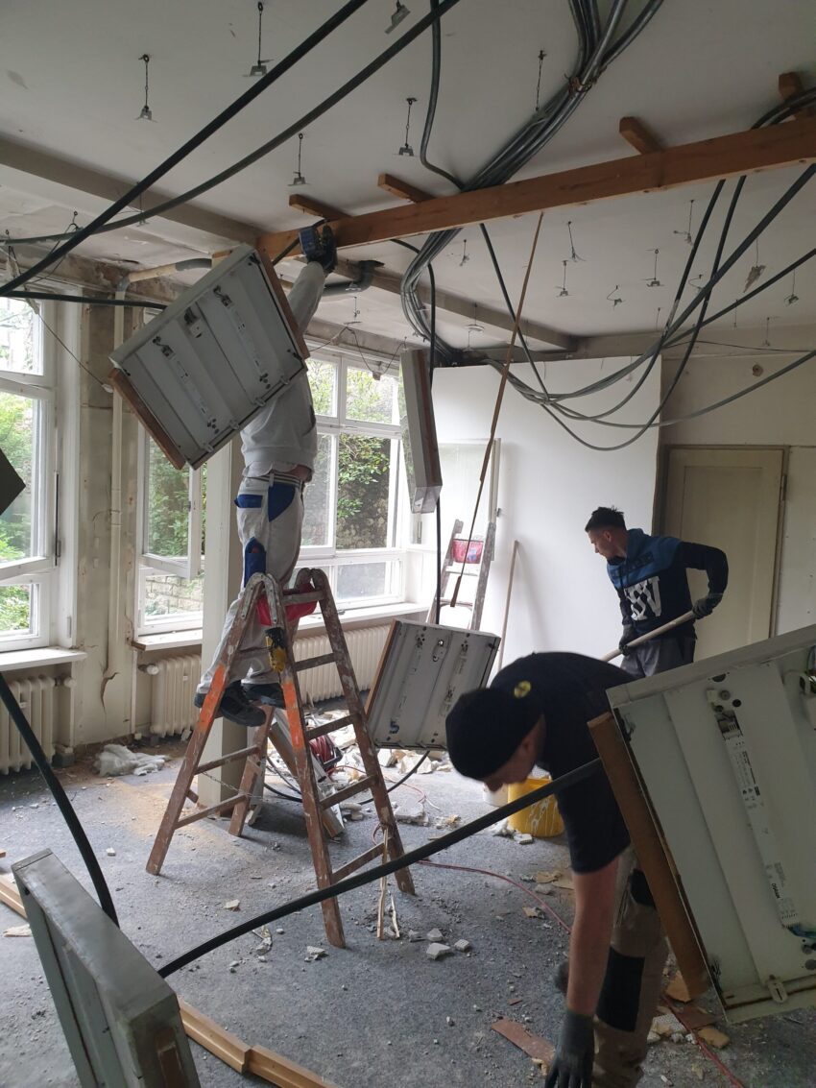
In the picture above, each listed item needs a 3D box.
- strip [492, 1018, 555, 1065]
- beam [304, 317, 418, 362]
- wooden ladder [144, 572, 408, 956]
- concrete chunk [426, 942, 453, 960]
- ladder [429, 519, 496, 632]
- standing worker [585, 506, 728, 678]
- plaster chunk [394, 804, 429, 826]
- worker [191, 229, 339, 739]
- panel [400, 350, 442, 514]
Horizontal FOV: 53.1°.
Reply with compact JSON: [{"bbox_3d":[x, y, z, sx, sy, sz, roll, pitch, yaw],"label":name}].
[{"bbox_3d":[0.370,1.520,2.478,0.090,0.012,0.250,-1,5,-37],"label":"strip"},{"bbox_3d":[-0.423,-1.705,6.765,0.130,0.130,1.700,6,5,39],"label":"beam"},{"bbox_3d":[-0.507,0.760,3.375,1.004,1.322,0.529,5,5,31],"label":"wooden ladder"},{"bbox_3d":[0.109,1.465,2.954,0.085,0.032,0.060,4,4,17],"label":"concrete chunk"},{"bbox_3d":[0.419,0.519,6.673,0.520,1.458,0.110,6,-9,39],"label":"ladder"},{"bbox_3d":[1.263,0.627,4.229,0.680,1.620,0.500,6,5,37],"label":"standing worker"},{"bbox_3d":[0.018,1.371,4.152,0.170,0.040,0.180,2,4,0],"label":"plaster chunk"},{"bbox_3d":[-0.604,-0.288,3.485,0.580,2.092,0.520,4,4,17],"label":"worker"},{"bbox_3d":[0.056,-0.514,3.967,0.122,0.620,0.620,-5,-9,-2],"label":"panel"}]

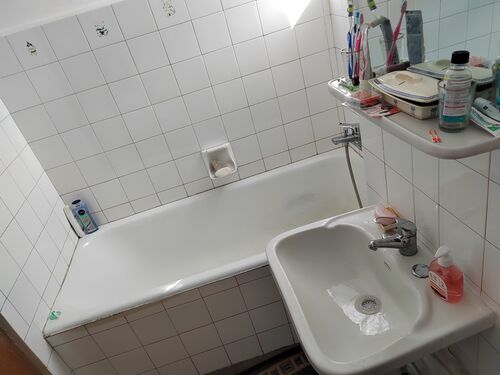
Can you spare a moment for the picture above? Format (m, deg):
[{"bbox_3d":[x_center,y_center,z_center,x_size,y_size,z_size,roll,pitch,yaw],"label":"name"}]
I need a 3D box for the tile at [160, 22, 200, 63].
[{"bbox_3d":[-0.315,-0.659,1.517,0.151,0.148,0.010,-18,27,-2],"label":"tile"}]

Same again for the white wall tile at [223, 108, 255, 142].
[{"bbox_3d":[-0.059,-0.323,1.724,0.150,0.150,0.010,-18,28,-3],"label":"white wall tile"}]

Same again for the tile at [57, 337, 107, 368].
[{"bbox_3d":[-0.674,0.660,1.328,0.149,0.147,0.010,-18,27,-2],"label":"tile"}]

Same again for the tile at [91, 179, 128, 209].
[{"bbox_3d":[-0.742,0.034,1.764,0.150,0.149,0.010,-18,27,-2],"label":"tile"}]

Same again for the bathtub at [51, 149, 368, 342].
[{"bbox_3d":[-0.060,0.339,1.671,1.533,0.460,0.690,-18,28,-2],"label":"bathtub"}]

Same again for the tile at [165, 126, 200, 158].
[{"bbox_3d":[-0.344,-0.233,1.701,0.149,0.147,0.010,-18,27,-2],"label":"tile"}]

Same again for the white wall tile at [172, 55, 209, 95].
[{"bbox_3d":[-0.276,-0.530,1.574,0.150,0.150,0.010,-18,28,-3],"label":"white wall tile"}]

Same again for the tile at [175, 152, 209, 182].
[{"bbox_3d":[-0.308,-0.107,1.783,0.150,0.149,0.010,-18,27,-2],"label":"tile"}]

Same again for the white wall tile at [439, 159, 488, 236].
[{"bbox_3d":[0.481,0.013,0.756,0.009,0.148,0.150,-17,27,-1],"label":"white wall tile"}]

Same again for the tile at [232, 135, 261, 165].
[{"bbox_3d":[-0.020,-0.200,1.780,0.149,0.147,0.010,-18,27,-2],"label":"tile"}]

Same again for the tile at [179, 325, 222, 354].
[{"bbox_3d":[-0.205,0.647,1.414,0.150,0.150,0.010,-18,28,-3],"label":"tile"}]

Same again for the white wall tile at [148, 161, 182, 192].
[{"bbox_3d":[-0.449,-0.058,1.773,0.150,0.150,0.010,-18,28,-3],"label":"white wall tile"}]

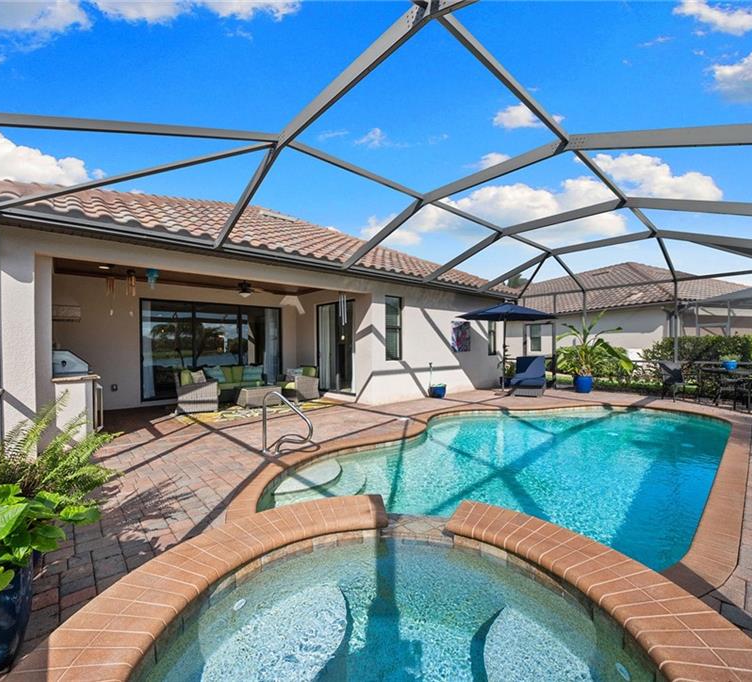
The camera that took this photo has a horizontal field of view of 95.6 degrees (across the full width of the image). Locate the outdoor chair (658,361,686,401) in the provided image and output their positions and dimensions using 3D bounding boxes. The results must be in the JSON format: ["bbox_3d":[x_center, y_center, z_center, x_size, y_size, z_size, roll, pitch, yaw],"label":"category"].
[{"bbox_3d":[7.100,0.945,8.080,0.620,0.930,0.580,0,1,22],"label":"outdoor chair"}]

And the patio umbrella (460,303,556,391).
[{"bbox_3d":[3.560,0.185,9.350,2.530,2.430,2.530,0,1,21],"label":"patio umbrella"}]

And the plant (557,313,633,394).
[{"bbox_3d":[5.980,0.330,9.400,1.800,2.230,1.650,0,1,33],"label":"plant"}]

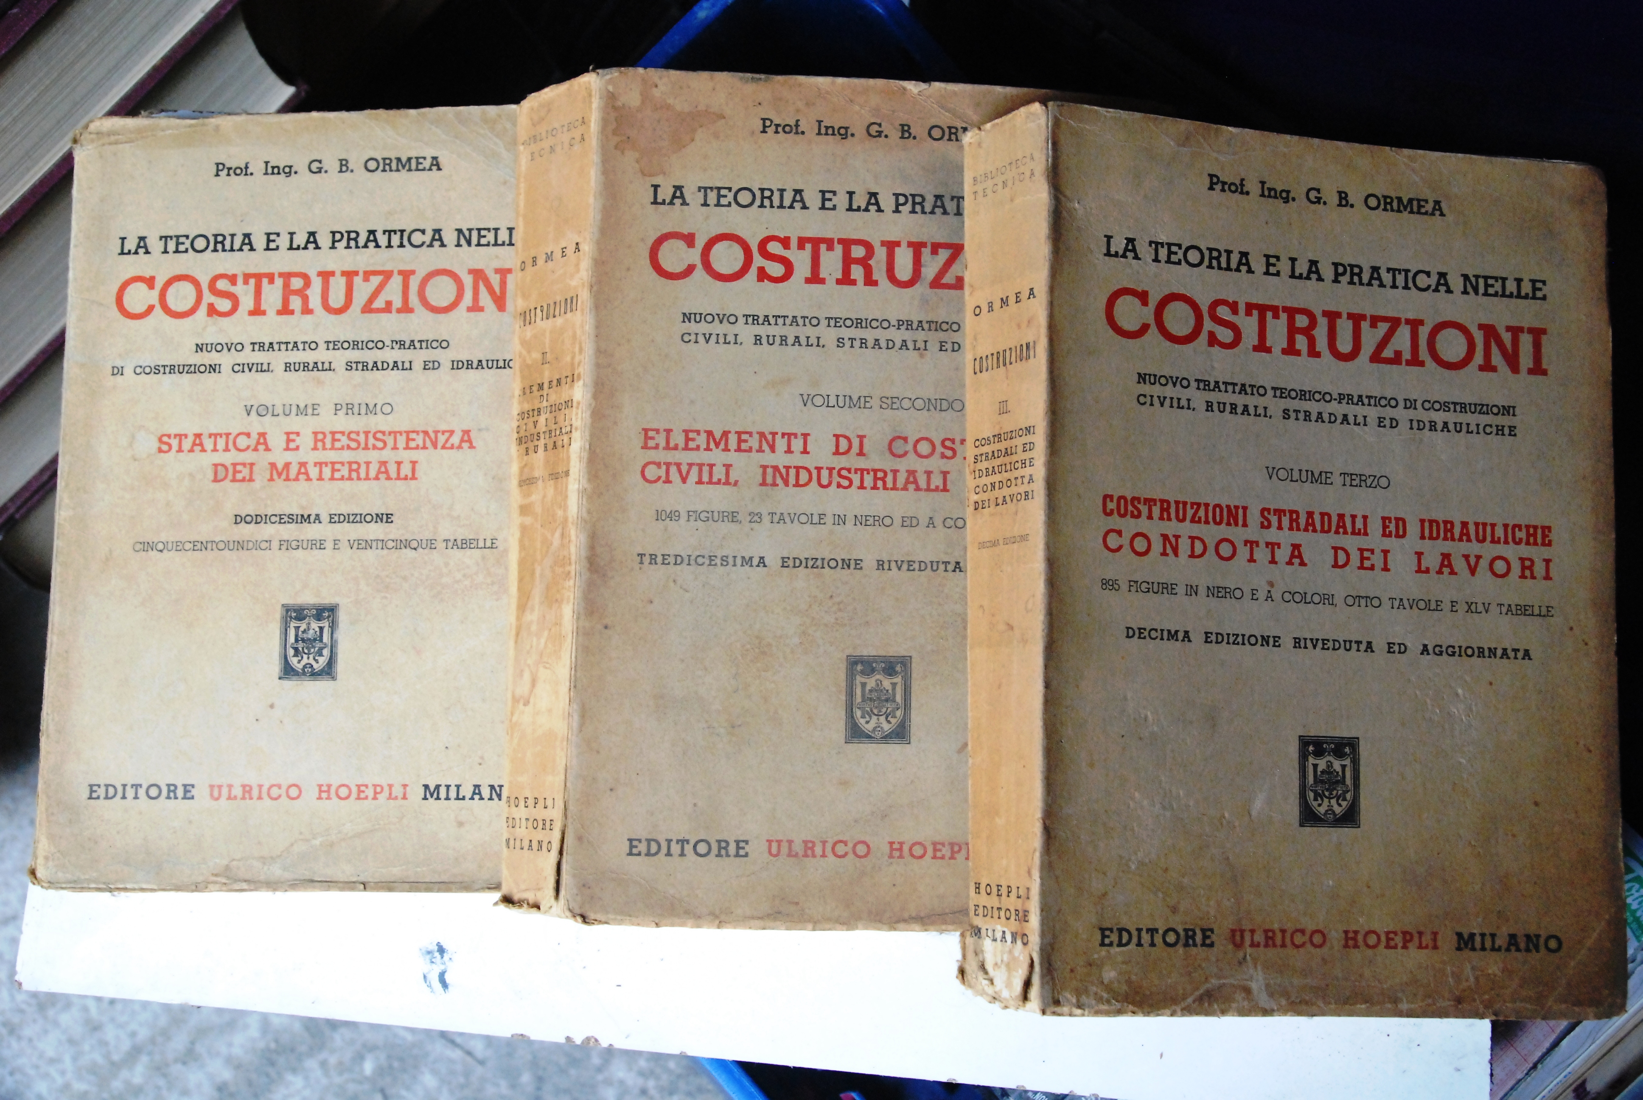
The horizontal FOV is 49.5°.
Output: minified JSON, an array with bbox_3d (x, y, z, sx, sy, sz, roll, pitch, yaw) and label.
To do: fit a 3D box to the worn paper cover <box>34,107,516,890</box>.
[{"bbox_3d":[-0.158,-0.018,0.584,0.179,0.033,0.248,-1,83,4],"label":"worn paper cover"}]

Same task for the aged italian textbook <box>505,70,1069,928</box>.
[{"bbox_3d":[0.011,-0.014,0.536,0.195,0.042,0.248,2,82,-3],"label":"aged italian textbook"}]

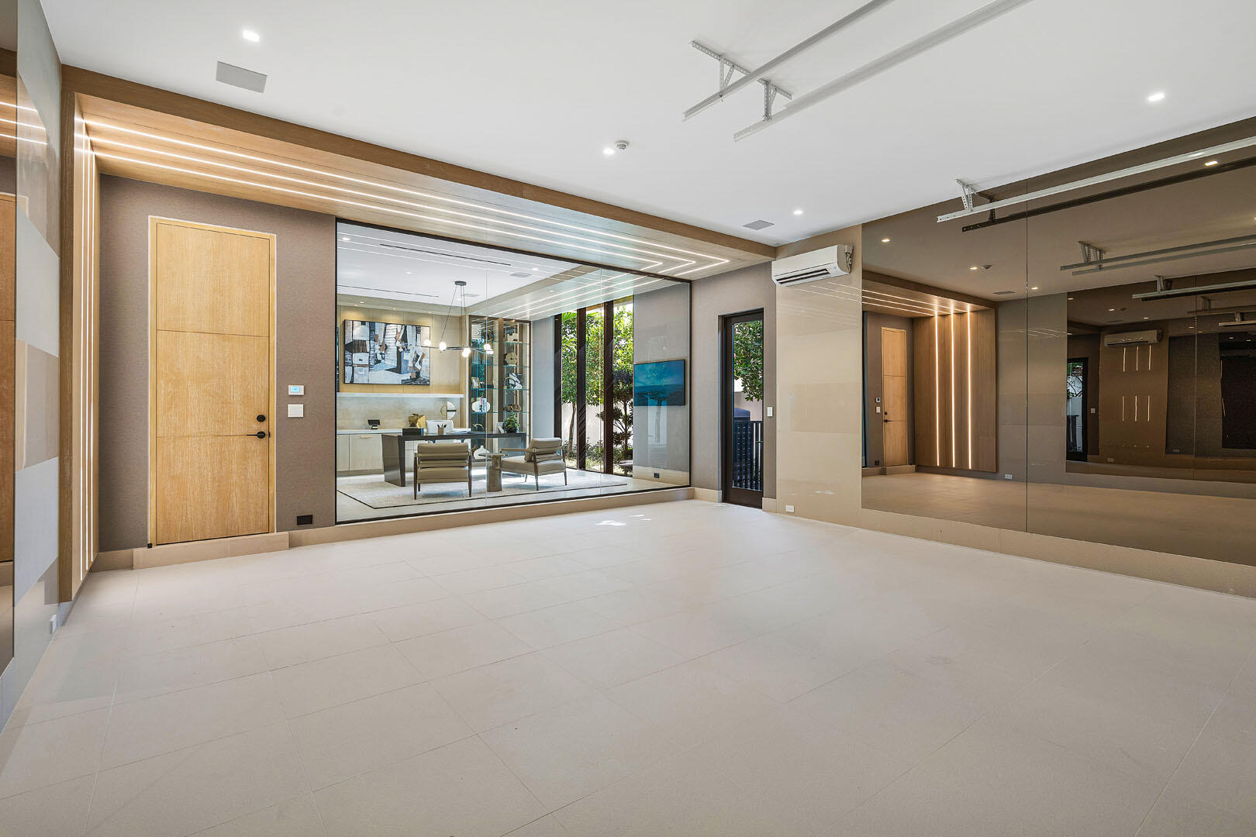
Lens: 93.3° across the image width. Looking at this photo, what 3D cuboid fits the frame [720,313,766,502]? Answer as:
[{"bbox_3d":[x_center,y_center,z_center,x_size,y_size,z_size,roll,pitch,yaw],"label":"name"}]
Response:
[{"bbox_3d":[1.613,-0.122,8.171,0.130,2.653,0.772,0,1,-37],"label":"frame"}]

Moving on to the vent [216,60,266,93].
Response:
[{"bbox_3d":[-2.531,-2.230,3.884,0.272,0.030,0.268,0,1,-37],"label":"vent"}]

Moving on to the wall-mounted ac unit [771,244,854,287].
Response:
[{"bbox_3d":[2.134,-1.782,6.959,0.230,0.305,0.895,0,1,-37],"label":"wall-mounted ac unit"}]

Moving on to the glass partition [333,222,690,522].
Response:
[{"bbox_3d":[-0.990,-0.485,7.417,4.891,3.080,0.090,0,1,-37],"label":"glass partition"}]

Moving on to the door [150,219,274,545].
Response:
[{"bbox_3d":[-3.719,-0.310,5.334,0.915,2.804,0.090,0,1,-37],"label":"door"}]

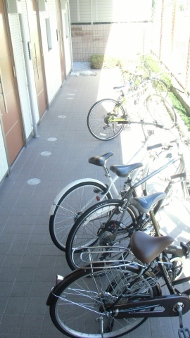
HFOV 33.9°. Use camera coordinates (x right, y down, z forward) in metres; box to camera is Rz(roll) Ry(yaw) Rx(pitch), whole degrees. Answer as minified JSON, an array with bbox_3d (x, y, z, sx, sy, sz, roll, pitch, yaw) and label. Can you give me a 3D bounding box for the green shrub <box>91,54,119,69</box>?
[{"bbox_3d":[0.350,-3.988,11.598,1.000,0.450,0.650,-1,27,2],"label":"green shrub"}]

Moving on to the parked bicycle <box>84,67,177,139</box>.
[{"bbox_3d":[0.618,-1.069,5.168,1.640,1.050,0.540,-12,29,-20],"label":"parked bicycle"}]

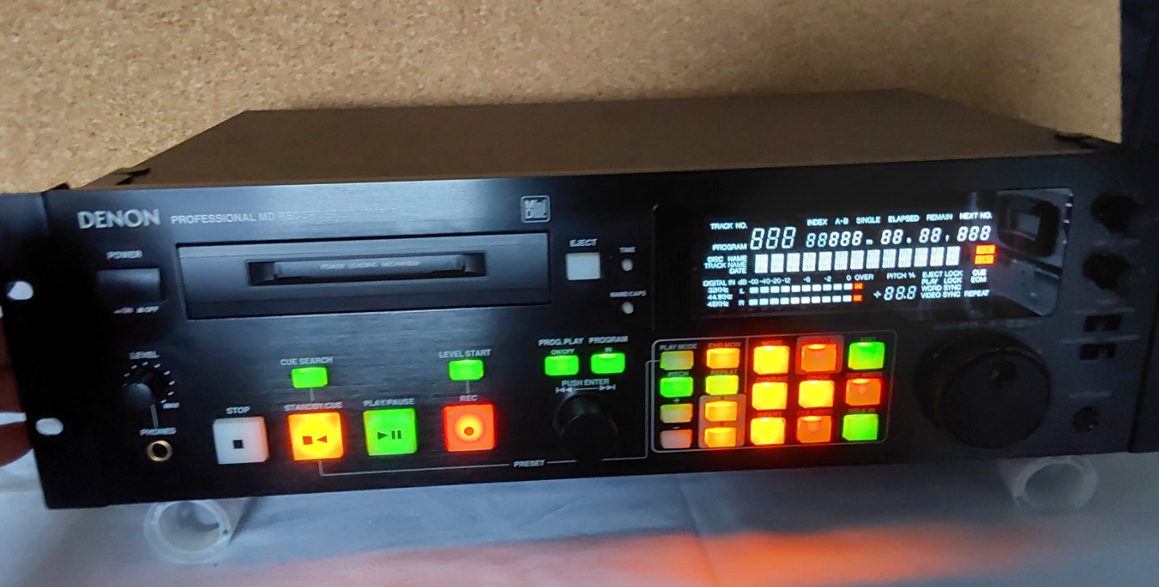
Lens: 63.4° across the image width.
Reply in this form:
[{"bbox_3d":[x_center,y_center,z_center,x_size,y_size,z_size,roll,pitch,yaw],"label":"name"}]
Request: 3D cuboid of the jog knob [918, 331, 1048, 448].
[{"bbox_3d":[0.169,0.041,0.387,0.047,0.047,0.014,-2,18,-3],"label":"jog knob"}]

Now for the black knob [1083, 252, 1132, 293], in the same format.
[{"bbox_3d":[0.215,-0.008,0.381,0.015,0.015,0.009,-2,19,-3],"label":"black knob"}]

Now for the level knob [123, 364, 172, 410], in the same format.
[{"bbox_3d":[-0.171,0.038,0.367,0.013,0.013,0.011,-2,18,-3],"label":"level knob"}]

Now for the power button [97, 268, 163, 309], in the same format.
[{"bbox_3d":[-0.173,-0.002,0.361,0.021,0.013,0.005,-2,19,-3],"label":"power button"}]

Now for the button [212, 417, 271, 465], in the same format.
[{"bbox_3d":[-0.137,0.060,0.380,0.019,0.018,0.004,-2,18,-3],"label":"button"}]

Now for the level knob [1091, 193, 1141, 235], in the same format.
[{"bbox_3d":[0.216,-0.030,0.368,0.013,0.013,0.011,-2,18,-3],"label":"level knob"}]

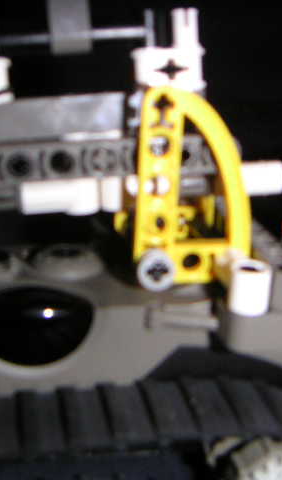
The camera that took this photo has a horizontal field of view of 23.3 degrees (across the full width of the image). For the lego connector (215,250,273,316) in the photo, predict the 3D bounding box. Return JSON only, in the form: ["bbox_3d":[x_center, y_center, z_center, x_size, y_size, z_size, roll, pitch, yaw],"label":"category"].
[{"bbox_3d":[0.021,0.009,0.134,0.008,0.009,0.008,-3,18,-9],"label":"lego connector"}]

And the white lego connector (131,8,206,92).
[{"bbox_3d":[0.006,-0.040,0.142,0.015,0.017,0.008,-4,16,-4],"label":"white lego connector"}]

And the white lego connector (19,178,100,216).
[{"bbox_3d":[-0.017,-0.009,0.143,0.016,0.008,0.008,-4,16,-4],"label":"white lego connector"}]

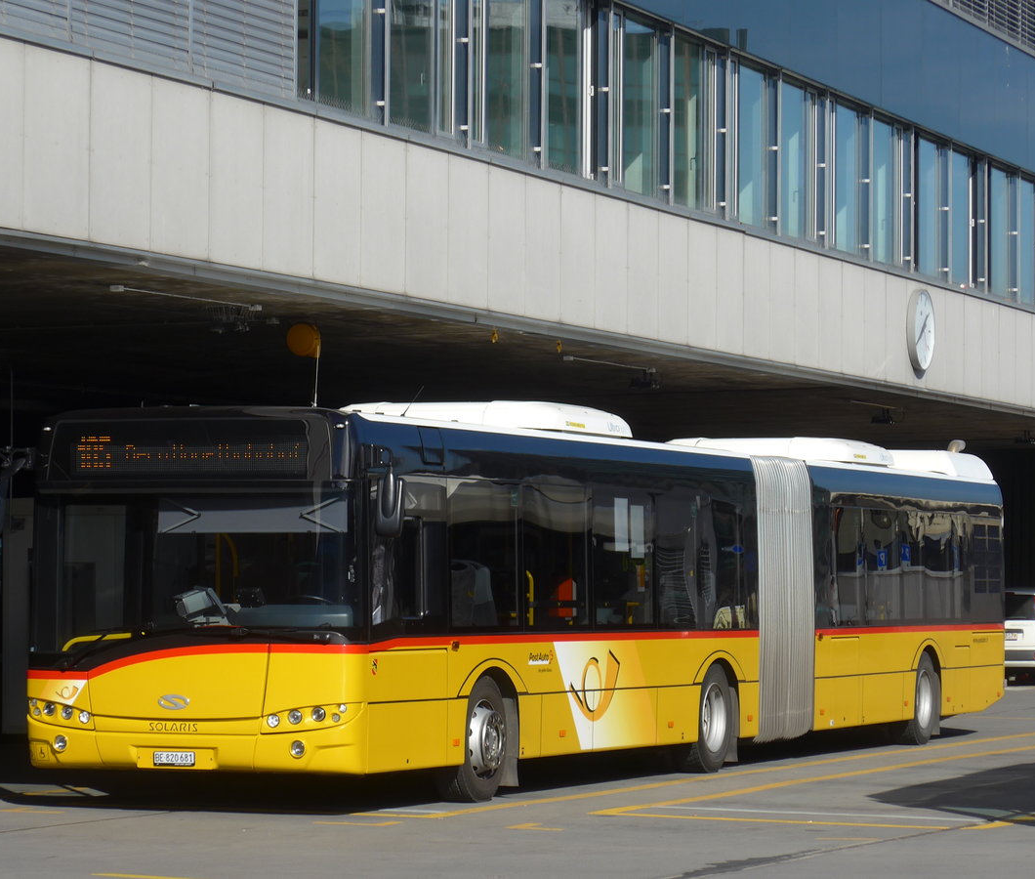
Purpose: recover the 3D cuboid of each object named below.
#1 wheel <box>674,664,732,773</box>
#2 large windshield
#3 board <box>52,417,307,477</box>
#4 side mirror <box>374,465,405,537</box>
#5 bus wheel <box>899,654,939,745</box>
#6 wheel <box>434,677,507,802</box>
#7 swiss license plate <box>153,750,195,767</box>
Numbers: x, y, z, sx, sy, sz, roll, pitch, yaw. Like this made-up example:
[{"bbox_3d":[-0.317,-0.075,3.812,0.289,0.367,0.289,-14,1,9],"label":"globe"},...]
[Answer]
[{"bbox_3d":[1.567,2.426,36.505,0.310,0.950,0.950,0,-2,19],"label":"wheel"},{"bbox_3d":[-2.243,0.911,28.907,2.360,1.110,0.280,0,-6,19],"label":"large windshield"},{"bbox_3d":[-2.301,0.064,28.875,1.890,0.410,0.120,0,-2,19],"label":"board"},{"bbox_3d":[-0.868,0.419,28.387,0.190,0.490,0.170,0,-2,19],"label":"side mirror"},{"bbox_3d":[3.920,2.590,41.972,0.310,0.950,0.950,-1,-2,25],"label":"bus wheel"},{"bbox_3d":[-0.377,2.200,30.888,0.290,0.950,0.950,0,-2,19],"label":"wheel"},{"bbox_3d":[-2.343,2.179,28.666,0.305,0.100,0.015,0,-2,19],"label":"swiss license plate"}]

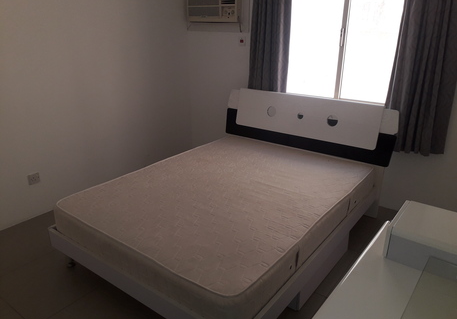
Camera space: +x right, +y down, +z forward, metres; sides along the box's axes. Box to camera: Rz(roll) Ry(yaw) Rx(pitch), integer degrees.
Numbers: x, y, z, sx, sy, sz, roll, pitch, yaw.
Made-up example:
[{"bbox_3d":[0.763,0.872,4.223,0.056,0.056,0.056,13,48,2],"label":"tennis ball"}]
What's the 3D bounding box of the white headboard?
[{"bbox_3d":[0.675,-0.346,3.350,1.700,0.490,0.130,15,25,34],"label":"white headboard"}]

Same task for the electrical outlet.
[{"bbox_3d":[-1.655,0.167,3.044,0.016,0.086,0.090,15,25,34],"label":"electrical outlet"}]

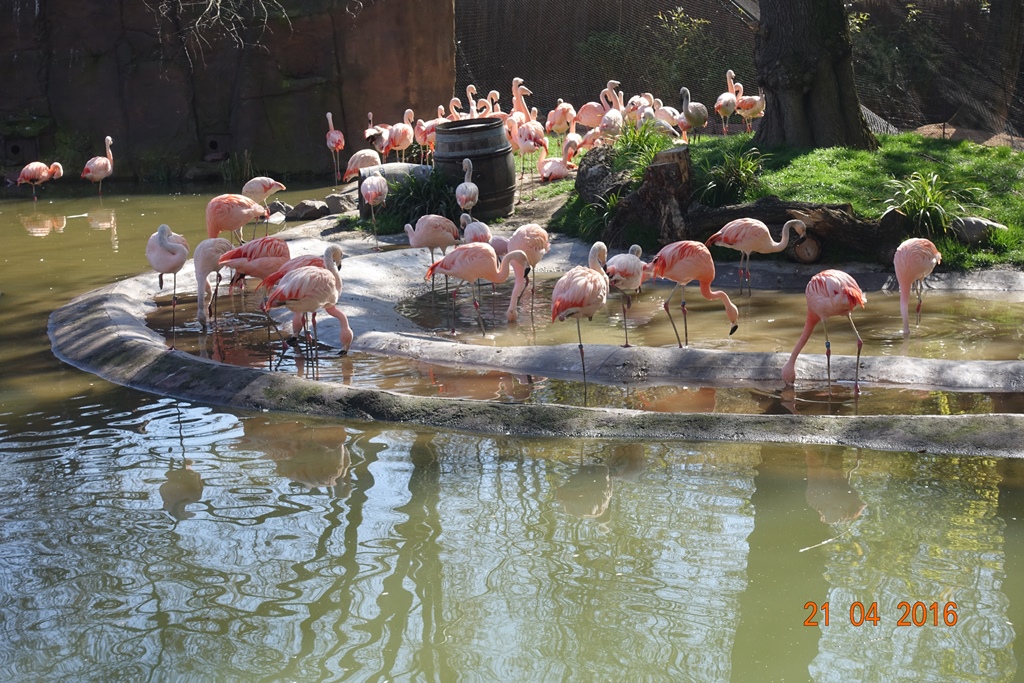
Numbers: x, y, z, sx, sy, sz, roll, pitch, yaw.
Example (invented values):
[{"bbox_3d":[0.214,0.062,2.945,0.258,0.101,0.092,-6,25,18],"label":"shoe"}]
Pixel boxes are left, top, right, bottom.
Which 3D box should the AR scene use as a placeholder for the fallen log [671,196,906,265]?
[{"bbox_3d":[2.381,-0.951,17.154,1.980,0.546,0.500,-2,10,-3],"label":"fallen log"}]

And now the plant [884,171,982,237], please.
[{"bbox_3d":[3.484,-1.143,16.500,0.800,0.540,0.700,-1,9,0],"label":"plant"}]

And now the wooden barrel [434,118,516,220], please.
[{"bbox_3d":[-0.385,-1.766,20.660,0.810,0.960,0.810,-7,10,1],"label":"wooden barrel"}]

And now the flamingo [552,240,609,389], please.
[{"bbox_3d":[0.416,-0.128,12.261,0.270,0.980,0.460,6,12,37],"label":"flamingo"}]

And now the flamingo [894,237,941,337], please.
[{"bbox_3d":[2.935,-0.414,14.401,0.250,0.694,0.460,6,13,38],"label":"flamingo"}]

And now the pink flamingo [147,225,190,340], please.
[{"bbox_3d":[-2.322,-0.364,13.419,0.280,0.851,0.440,-1,10,5],"label":"pink flamingo"}]

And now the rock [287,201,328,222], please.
[{"bbox_3d":[-2.383,-1.526,23.200,0.490,0.230,0.370,-1,9,0],"label":"rock"}]

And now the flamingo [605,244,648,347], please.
[{"bbox_3d":[0.790,-0.319,13.854,0.240,0.704,0.430,5,12,31],"label":"flamingo"}]

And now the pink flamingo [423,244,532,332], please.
[{"bbox_3d":[-0.222,-0.342,13.609,0.720,0.672,0.270,-1,10,5],"label":"pink flamingo"}]

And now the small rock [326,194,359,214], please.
[{"bbox_3d":[-1.975,-1.608,23.200,0.380,0.250,0.330,-1,9,0],"label":"small rock"}]

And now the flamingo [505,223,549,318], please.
[{"bbox_3d":[0.121,-0.508,14.600,0.280,0.740,0.500,3,10,25],"label":"flamingo"}]

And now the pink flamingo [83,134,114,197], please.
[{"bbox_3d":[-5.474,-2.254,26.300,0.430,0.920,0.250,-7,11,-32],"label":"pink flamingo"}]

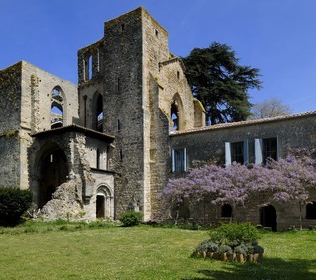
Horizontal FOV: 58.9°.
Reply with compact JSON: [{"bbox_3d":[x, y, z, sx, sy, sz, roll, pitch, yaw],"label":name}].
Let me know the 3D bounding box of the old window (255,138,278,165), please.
[{"bbox_3d":[7.736,0.787,20.043,1.534,1.995,0.300,-5,-8,34],"label":"old window"}]

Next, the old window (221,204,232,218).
[{"bbox_3d":[5.422,5.568,21.882,0.929,1.049,0.400,-5,-8,34],"label":"old window"}]

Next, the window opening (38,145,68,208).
[{"bbox_3d":[-9.241,3.230,24.882,4.920,6.303,0.900,-5,-8,34],"label":"window opening"}]

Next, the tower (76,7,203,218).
[{"bbox_3d":[-2.700,-1.600,29.800,11.600,18.800,7.800,-5,-8,34],"label":"tower"}]

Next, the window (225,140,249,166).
[{"bbox_3d":[5.946,1.007,21.278,1.766,2.018,0.300,-5,-8,34],"label":"window"}]

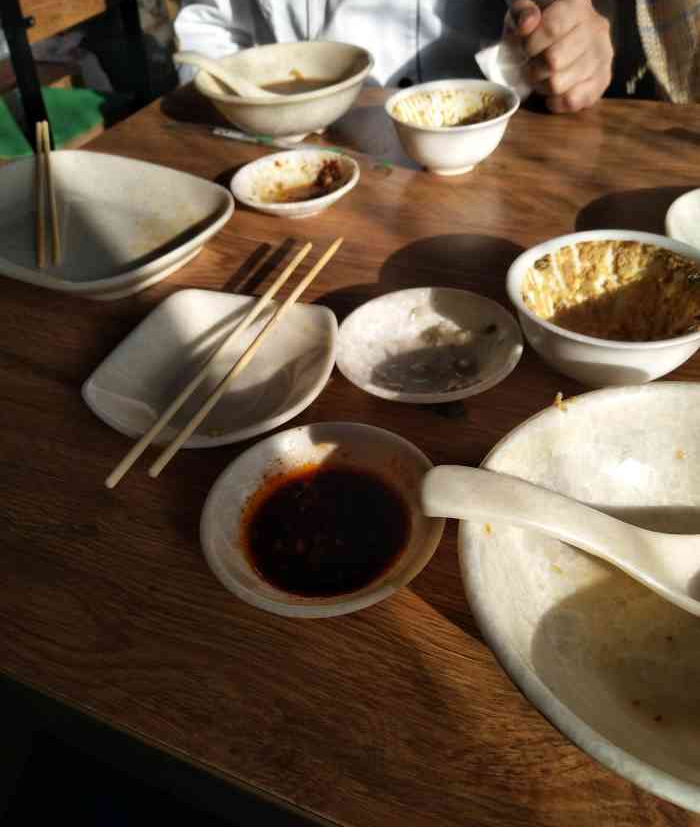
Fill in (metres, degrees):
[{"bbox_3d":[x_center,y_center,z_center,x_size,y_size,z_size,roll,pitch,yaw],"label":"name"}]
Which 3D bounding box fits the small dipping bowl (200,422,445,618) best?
[{"bbox_3d":[-0.011,0.050,0.322,0.110,0.022,0.110,-4,44,4],"label":"small dipping bowl"}]

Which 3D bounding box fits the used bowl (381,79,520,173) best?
[{"bbox_3d":[0.086,-0.234,0.586,0.107,0.049,0.107,-4,44,4],"label":"used bowl"}]

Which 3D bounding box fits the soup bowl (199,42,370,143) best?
[{"bbox_3d":[-0.058,-0.300,0.670,0.166,0.053,0.166,-4,44,4],"label":"soup bowl"}]

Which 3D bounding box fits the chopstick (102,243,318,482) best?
[{"bbox_3d":[-0.071,-0.040,0.402,0.005,0.005,0.220,13,47,20],"label":"chopstick"}]

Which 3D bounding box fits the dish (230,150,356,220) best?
[{"bbox_3d":[-0.043,-0.182,0.570,0.105,0.021,0.105,-4,44,4],"label":"dish"}]

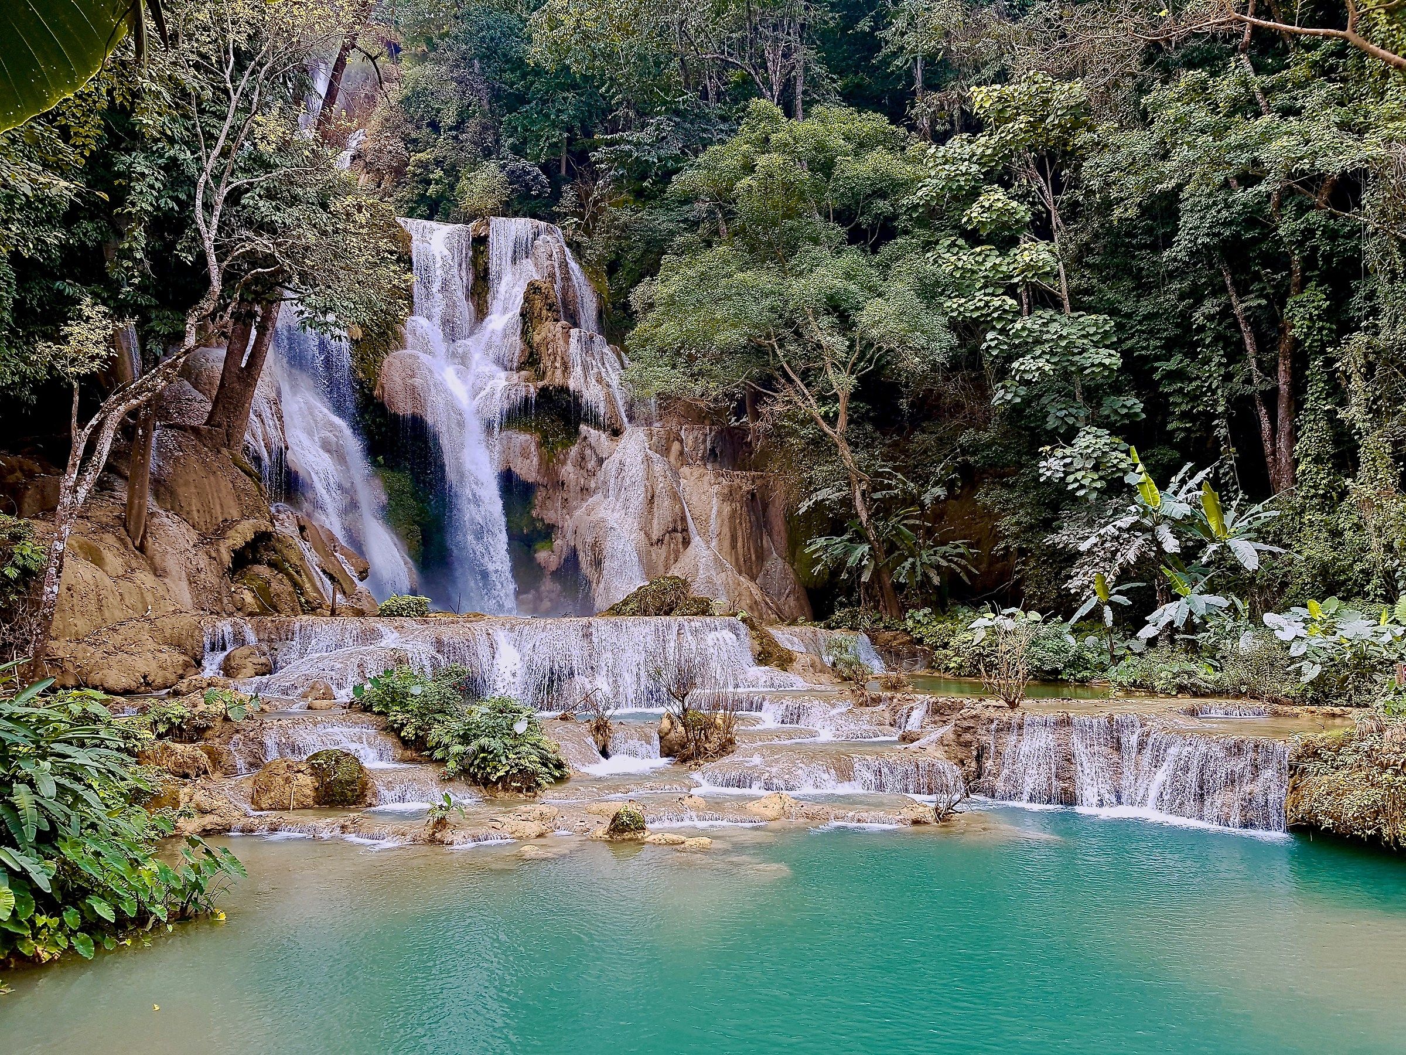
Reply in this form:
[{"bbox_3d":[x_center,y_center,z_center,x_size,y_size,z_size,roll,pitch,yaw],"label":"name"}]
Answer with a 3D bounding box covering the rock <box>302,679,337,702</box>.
[{"bbox_3d":[-7.089,3.012,19.500,0.649,0.406,0.500,0,-4,0],"label":"rock"}]

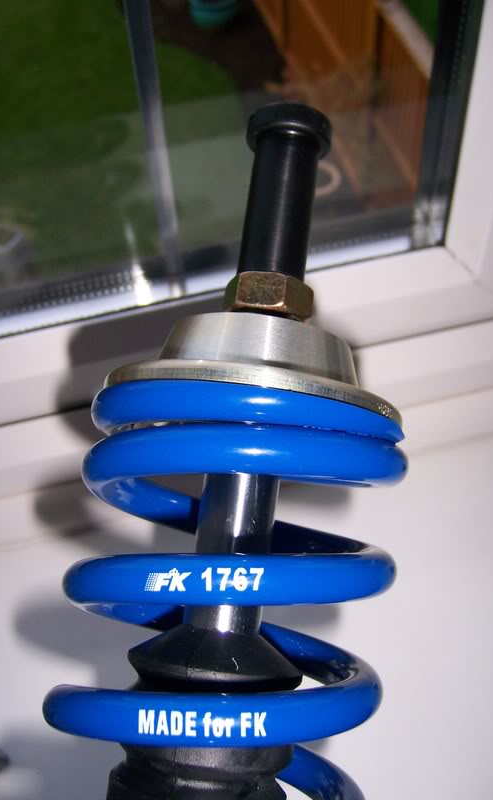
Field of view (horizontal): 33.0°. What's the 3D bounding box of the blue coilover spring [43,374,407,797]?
[{"bbox_3d":[-0.008,0.077,0.232,0.091,0.091,0.155,8,83,0],"label":"blue coilover spring"}]

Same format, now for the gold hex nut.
[{"bbox_3d":[0.006,-0.029,0.244,0.026,0.023,0.010,7,83,10],"label":"gold hex nut"}]

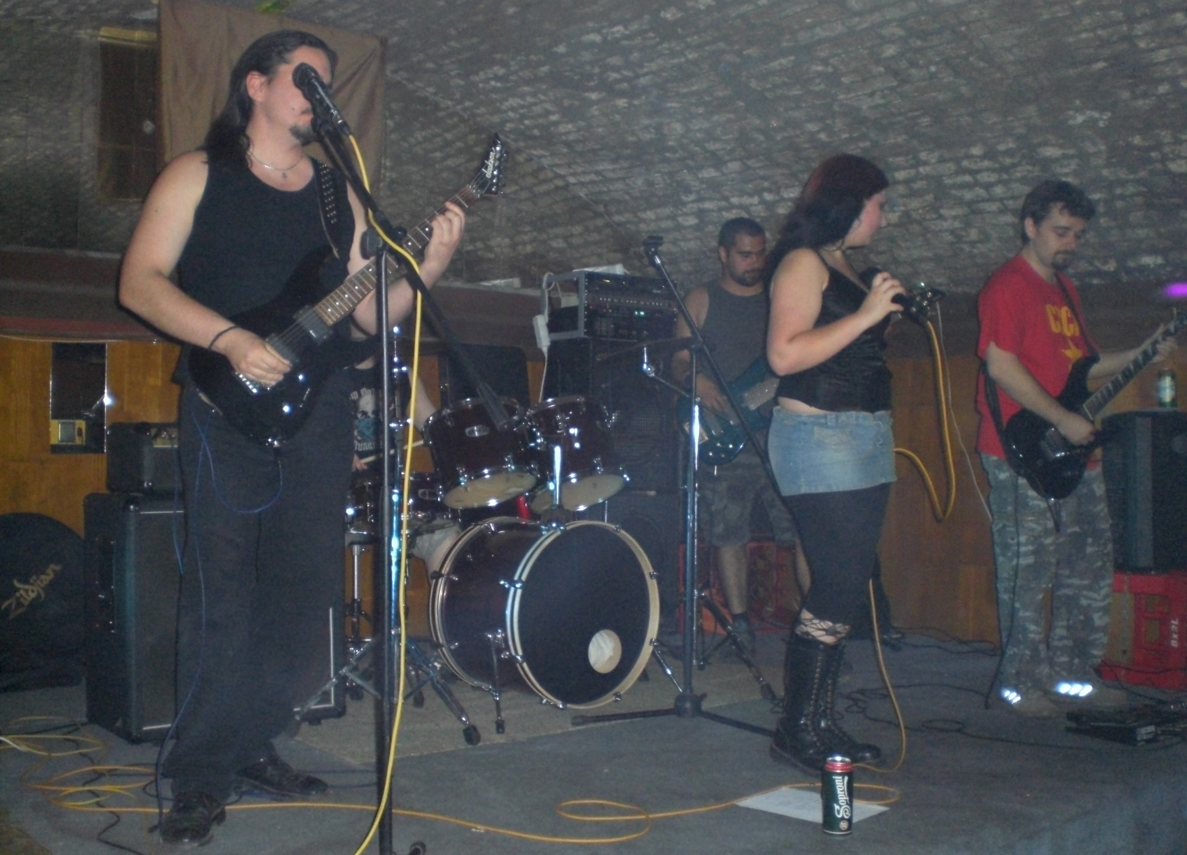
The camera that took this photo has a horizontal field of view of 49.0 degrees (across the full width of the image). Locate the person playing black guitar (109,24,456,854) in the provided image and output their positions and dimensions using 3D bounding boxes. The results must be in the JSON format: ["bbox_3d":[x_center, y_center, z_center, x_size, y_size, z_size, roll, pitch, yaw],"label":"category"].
[{"bbox_3d":[-0.760,-0.010,3.060,0.740,1.850,0.620,0,0,-32],"label":"person playing black guitar"}]

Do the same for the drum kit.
[{"bbox_3d":[-0.380,0.400,4.520,1.200,1.040,1.100,0,0,-37],"label":"drum kit"}]

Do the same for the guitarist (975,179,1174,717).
[{"bbox_3d":[1.520,0.055,4.240,0.620,1.740,0.550,0,0,-38],"label":"guitarist"}]

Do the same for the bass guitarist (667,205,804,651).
[{"bbox_3d":[0.575,0.030,5.220,0.560,1.730,0.420,0,0,-3],"label":"bass guitarist"}]

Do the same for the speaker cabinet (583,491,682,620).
[{"bbox_3d":[0.064,0.575,5.580,0.500,0.610,0.370,0,0,-38],"label":"speaker cabinet"}]

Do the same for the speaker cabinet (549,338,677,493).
[{"bbox_3d":[0.075,-0.047,5.715,0.490,0.635,0.370,0,0,-37],"label":"speaker cabinet"}]

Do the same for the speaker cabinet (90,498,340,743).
[{"bbox_3d":[-1.165,0.550,4.060,0.670,0.710,0.380,0,0,-37],"label":"speaker cabinet"}]

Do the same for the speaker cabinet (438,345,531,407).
[{"bbox_3d":[-0.475,-0.070,5.600,0.370,0.580,0.320,0,0,-22],"label":"speaker cabinet"}]

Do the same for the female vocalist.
[{"bbox_3d":[0.648,0.080,3.470,0.400,1.620,0.470,0,0,18],"label":"female vocalist"}]

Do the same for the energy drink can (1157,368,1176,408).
[{"bbox_3d":[2.059,-0.141,4.680,0.060,0.146,0.060,0,0,27],"label":"energy drink can"}]

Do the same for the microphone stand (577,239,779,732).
[{"bbox_3d":[0.262,0.150,4.050,0.650,1.475,0.560,0,0,0],"label":"microphone stand"}]

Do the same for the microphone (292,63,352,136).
[{"bbox_3d":[-0.560,-0.680,2.700,0.052,0.170,0.052,-44,-13,14],"label":"microphone"}]

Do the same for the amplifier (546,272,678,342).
[{"bbox_3d":[0.067,-0.506,5.687,0.490,0.272,0.300,0,0,-37],"label":"amplifier"}]

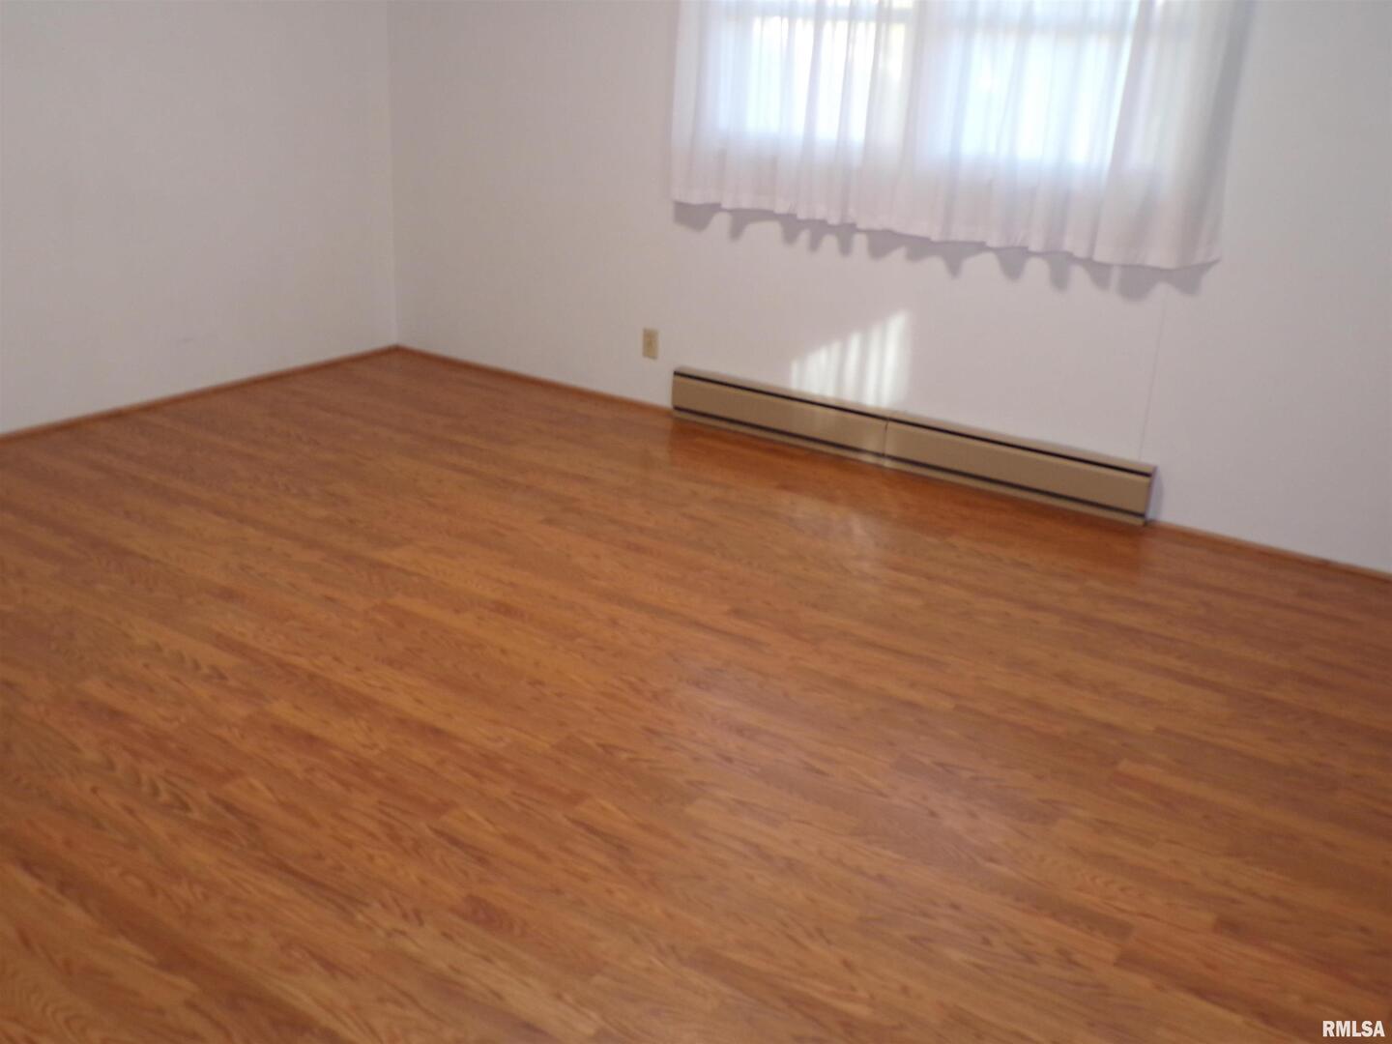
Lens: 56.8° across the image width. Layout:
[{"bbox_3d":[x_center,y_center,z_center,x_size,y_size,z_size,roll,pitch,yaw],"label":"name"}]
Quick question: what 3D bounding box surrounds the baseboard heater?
[{"bbox_3d":[0.691,-0.296,4.564,1.825,0.187,0.065,16,24,29],"label":"baseboard heater"}]

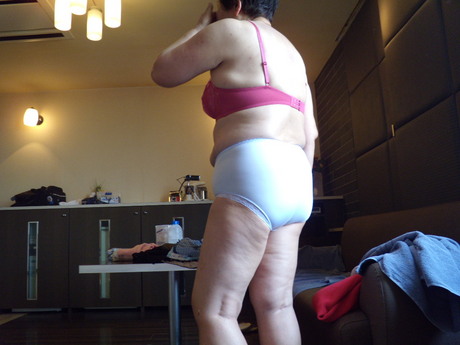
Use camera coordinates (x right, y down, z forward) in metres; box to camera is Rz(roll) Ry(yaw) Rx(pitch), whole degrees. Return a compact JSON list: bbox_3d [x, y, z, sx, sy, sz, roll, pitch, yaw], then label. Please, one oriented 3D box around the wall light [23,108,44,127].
[{"bbox_3d":[-2.079,-0.572,3.941,0.135,0.170,0.215,-2,-9,-1],"label":"wall light"}]

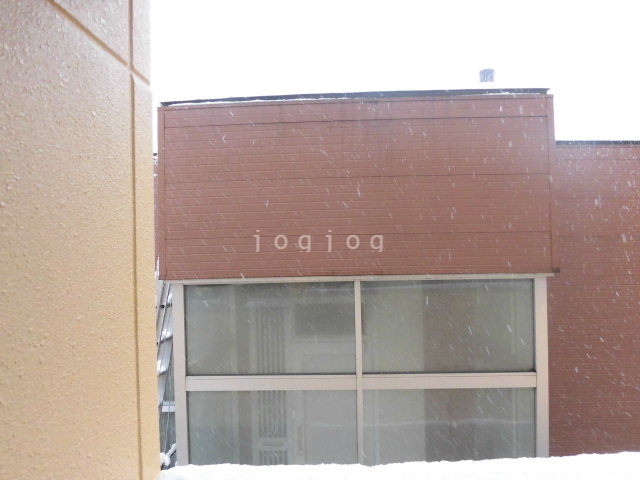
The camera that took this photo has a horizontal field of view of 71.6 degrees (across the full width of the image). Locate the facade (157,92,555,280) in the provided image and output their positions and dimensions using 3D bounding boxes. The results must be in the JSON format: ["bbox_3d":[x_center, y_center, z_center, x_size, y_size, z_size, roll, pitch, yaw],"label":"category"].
[{"bbox_3d":[0.313,-0.429,3.800,3.250,1.480,0.300,-1,-1,2],"label":"facade"}]

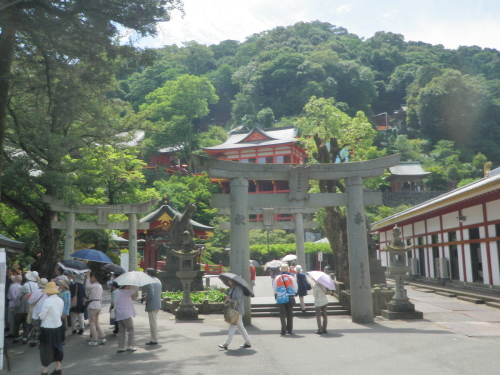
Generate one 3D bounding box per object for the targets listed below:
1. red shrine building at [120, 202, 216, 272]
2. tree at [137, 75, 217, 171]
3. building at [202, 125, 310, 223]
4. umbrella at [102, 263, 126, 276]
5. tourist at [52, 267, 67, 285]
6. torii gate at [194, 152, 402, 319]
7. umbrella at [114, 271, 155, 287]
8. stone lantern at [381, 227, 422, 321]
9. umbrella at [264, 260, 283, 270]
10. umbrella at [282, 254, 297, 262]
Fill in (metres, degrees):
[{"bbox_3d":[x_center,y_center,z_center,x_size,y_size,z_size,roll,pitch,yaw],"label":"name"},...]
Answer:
[{"bbox_3d":[-8.091,4.904,51.000,9.000,6.900,5.000,0,-8,-6],"label":"red shrine building"},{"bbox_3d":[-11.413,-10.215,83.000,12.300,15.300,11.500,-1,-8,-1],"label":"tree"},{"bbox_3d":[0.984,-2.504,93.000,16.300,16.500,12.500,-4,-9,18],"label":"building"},{"bbox_3d":[-3.700,2.267,14.200,0.720,0.340,0.720,9,-8,0],"label":"umbrella"},{"bbox_3d":[-4.663,2.766,12.683,0.360,1.660,0.480,-4,-8,18],"label":"tourist"},{"bbox_3d":[1.371,1.494,15.169,5.900,4.800,0.850,-1,-8,-1],"label":"torii gate"},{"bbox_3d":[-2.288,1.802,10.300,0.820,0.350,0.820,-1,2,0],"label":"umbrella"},{"bbox_3d":[4.610,2.561,16.034,1.030,2.820,1.060,-1,-8,2],"label":"stone lantern"},{"bbox_3d":[1.121,3.675,24.500,0.870,0.380,0.870,-11,-8,0],"label":"umbrella"},{"bbox_3d":[2.115,3.755,27.500,0.880,0.360,0.880,-9,-8,0],"label":"umbrella"}]

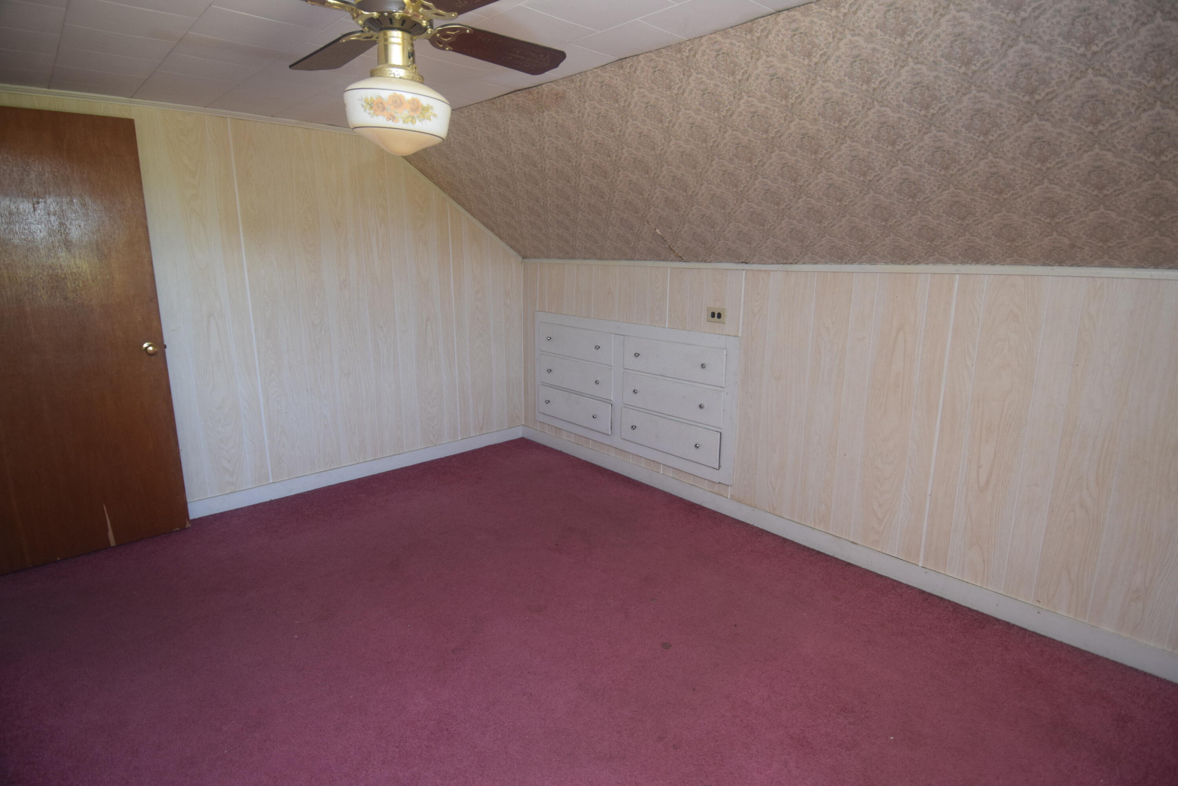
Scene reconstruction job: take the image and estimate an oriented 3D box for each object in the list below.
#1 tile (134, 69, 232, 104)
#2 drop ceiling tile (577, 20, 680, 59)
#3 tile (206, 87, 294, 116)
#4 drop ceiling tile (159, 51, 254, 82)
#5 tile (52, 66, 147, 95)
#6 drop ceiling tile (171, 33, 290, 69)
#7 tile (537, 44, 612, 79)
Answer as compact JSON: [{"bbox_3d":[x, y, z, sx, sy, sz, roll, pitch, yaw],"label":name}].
[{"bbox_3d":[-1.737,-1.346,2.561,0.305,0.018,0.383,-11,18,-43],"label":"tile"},{"bbox_3d":[0.126,-1.157,1.922,0.236,0.018,0.305,-11,18,-43],"label":"drop ceiling tile"},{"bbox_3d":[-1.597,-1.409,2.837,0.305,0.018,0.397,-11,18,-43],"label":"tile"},{"bbox_3d":[-1.504,-1.285,2.323,0.305,0.018,0.305,-11,18,-43],"label":"drop ceiling tile"},{"bbox_3d":[-2.070,-1.335,2.485,0.305,0.018,0.305,-11,18,-43],"label":"tile"},{"bbox_3d":[-1.296,-1.231,2.114,0.305,0.018,0.305,-11,18,-43],"label":"drop ceiling tile"},{"bbox_3d":[-0.087,-1.212,2.135,0.237,0.018,0.305,-11,18,-43],"label":"tile"}]

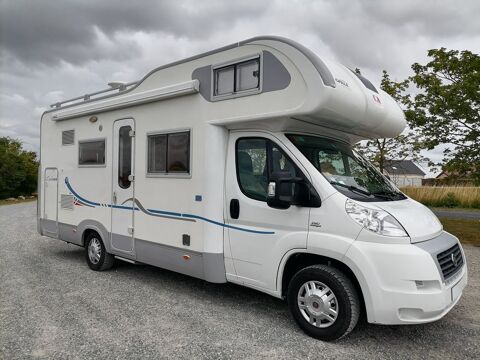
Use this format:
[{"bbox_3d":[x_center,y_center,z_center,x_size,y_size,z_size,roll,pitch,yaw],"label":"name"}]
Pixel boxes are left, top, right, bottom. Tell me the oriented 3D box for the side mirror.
[{"bbox_3d":[0.401,0.091,3.313,0.150,0.340,0.340,1,0,40],"label":"side mirror"}]

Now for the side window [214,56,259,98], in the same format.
[{"bbox_3d":[-0.032,-1.047,3.715,0.684,0.359,0.060,1,0,40],"label":"side window"}]

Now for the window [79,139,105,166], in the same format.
[{"bbox_3d":[-2.288,-0.405,5.614,0.856,0.426,0.060,1,0,40],"label":"window"}]

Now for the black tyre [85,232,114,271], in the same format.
[{"bbox_3d":[-2.210,1.095,5.751,0.670,0.670,0.215,1,0,40],"label":"black tyre"}]

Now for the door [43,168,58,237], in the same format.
[{"bbox_3d":[-3.408,0.398,6.548,0.547,1.205,0.050,1,0,40],"label":"door"}]

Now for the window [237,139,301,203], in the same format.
[{"bbox_3d":[0.289,-0.108,3.685,0.940,0.670,0.090,1,0,40],"label":"window"}]

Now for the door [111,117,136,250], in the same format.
[{"bbox_3d":[-1.618,0.078,5.043,0.537,1.798,0.060,1,0,40],"label":"door"}]

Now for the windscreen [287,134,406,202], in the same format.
[{"bbox_3d":[1.255,-0.127,4.099,1.690,1.020,0.180,1,-45,-50],"label":"windscreen"}]

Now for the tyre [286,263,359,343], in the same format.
[{"bbox_3d":[0.761,1.123,3.332,0.680,0.670,0.215,1,0,40],"label":"tyre"}]

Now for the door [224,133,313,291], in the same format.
[{"bbox_3d":[0.267,0.292,3.686,1.060,1.630,0.160,1,0,40],"label":"door"}]

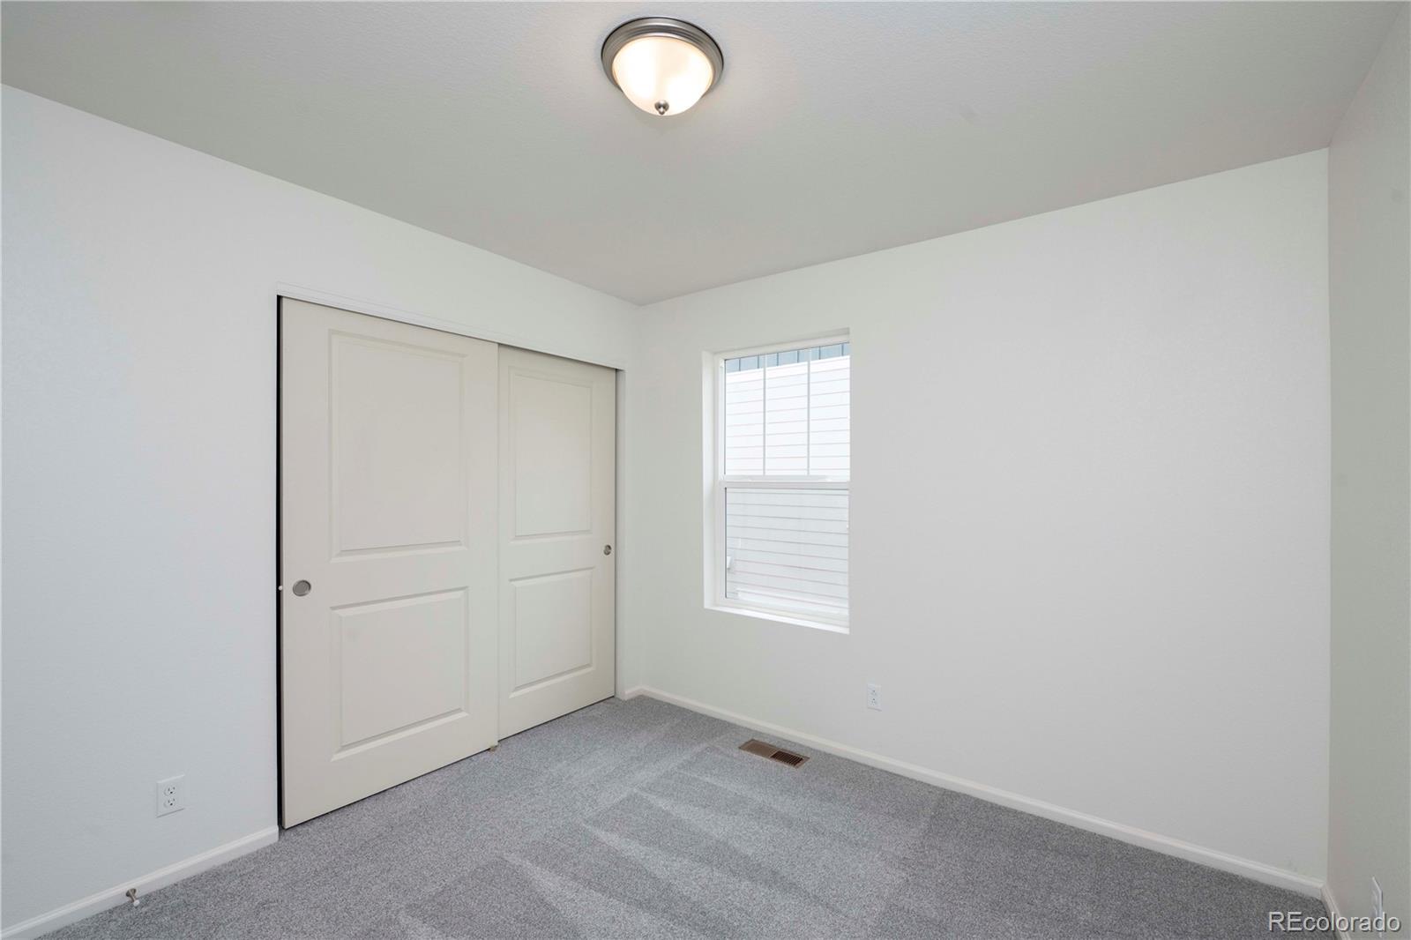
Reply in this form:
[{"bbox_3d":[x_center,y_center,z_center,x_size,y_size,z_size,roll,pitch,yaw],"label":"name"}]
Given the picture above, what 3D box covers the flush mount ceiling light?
[{"bbox_3d":[-0.112,-0.995,1.533,0.320,0.138,0.320,0,0,0],"label":"flush mount ceiling light"}]

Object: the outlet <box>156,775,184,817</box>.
[{"bbox_3d":[-1.754,1.072,1.930,0.008,0.115,0.071,0,0,37],"label":"outlet"}]

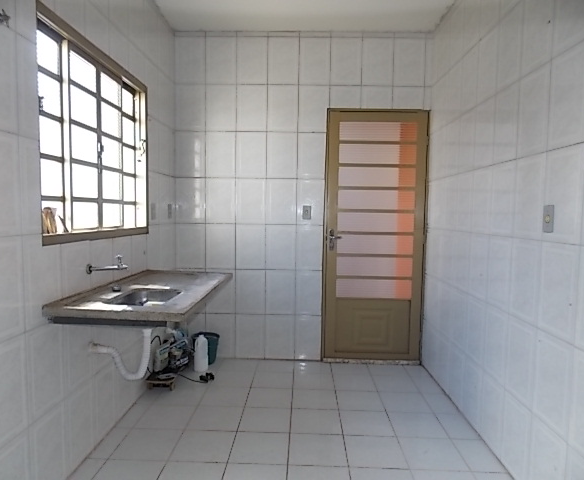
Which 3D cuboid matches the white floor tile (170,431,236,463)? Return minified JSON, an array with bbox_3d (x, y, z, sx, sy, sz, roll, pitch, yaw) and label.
[{"bbox_3d":[-0.471,1.122,2.309,0.302,0.010,0.306,1,4,2],"label":"white floor tile"}]

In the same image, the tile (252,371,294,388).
[{"bbox_3d":[-0.139,1.069,3.224,0.302,0.010,0.306,1,4,2],"label":"tile"}]

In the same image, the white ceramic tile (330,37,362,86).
[{"bbox_3d":[0.452,-1.488,3.549,0.261,0.391,0.010,1,4,1],"label":"white ceramic tile"}]

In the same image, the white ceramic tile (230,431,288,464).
[{"bbox_3d":[-0.173,1.142,2.334,0.309,0.010,0.315,1,4,1],"label":"white ceramic tile"}]

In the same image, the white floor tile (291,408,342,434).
[{"bbox_3d":[0.144,1.109,2.593,0.302,0.014,0.304,1,4,2],"label":"white floor tile"}]

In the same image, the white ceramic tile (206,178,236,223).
[{"bbox_3d":[-0.619,-0.339,3.688,0.264,0.394,0.010,1,4,2],"label":"white ceramic tile"}]

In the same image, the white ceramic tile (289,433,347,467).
[{"bbox_3d":[0.138,1.133,2.291,0.302,0.010,0.306,1,4,2],"label":"white ceramic tile"}]

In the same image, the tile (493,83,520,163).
[{"bbox_3d":[1.132,-0.609,2.247,0.010,0.391,0.264,1,4,1],"label":"tile"}]

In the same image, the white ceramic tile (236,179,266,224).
[{"bbox_3d":[-0.351,-0.333,3.644,0.261,0.391,0.010,1,4,1],"label":"white ceramic tile"}]

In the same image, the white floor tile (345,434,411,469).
[{"bbox_3d":[0.445,1.147,2.301,0.305,0.010,0.305,1,4,2],"label":"white floor tile"}]

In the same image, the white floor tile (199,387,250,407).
[{"bbox_3d":[-0.454,1.079,2.918,0.302,0.014,0.304,1,4,2],"label":"white floor tile"}]

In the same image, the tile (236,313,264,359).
[{"bbox_3d":[-0.360,0.822,3.654,0.254,0.380,0.014,1,4,1],"label":"tile"}]

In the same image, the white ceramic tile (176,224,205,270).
[{"bbox_3d":[-0.867,0.052,3.650,0.257,0.385,0.010,1,4,2],"label":"white ceramic tile"}]

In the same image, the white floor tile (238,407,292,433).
[{"bbox_3d":[-0.161,1.106,2.608,0.302,0.010,0.305,1,4,2],"label":"white floor tile"}]

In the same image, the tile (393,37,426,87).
[{"bbox_3d":[0.969,-1.463,3.496,0.256,0.385,0.010,1,4,2],"label":"tile"}]

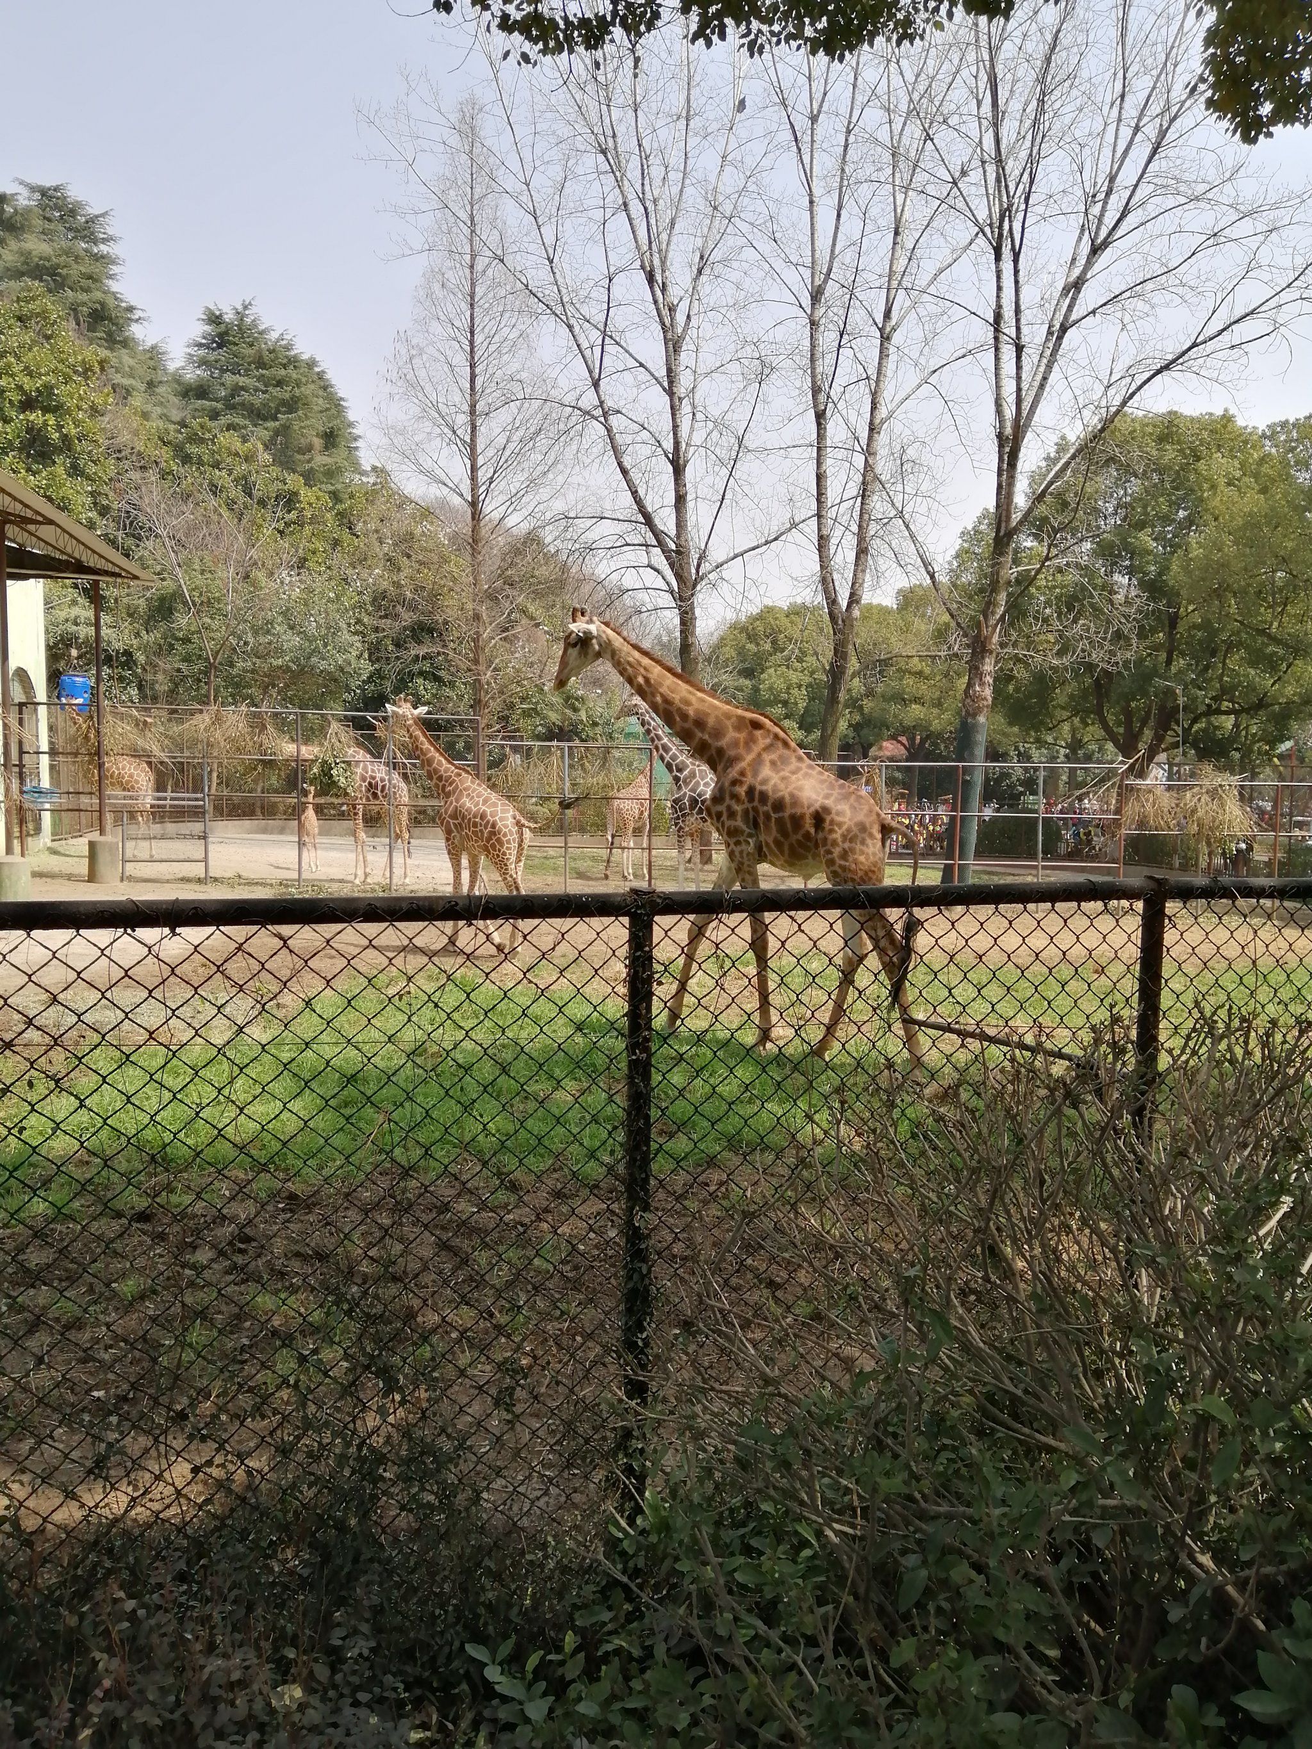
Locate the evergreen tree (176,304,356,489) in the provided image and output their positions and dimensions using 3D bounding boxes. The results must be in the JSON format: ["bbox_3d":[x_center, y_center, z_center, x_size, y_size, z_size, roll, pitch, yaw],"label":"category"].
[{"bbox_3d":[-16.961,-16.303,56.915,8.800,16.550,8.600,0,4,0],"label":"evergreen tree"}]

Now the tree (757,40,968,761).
[{"bbox_3d":[4.792,-9.928,30.818,5.300,19.680,5.000,0,4,0],"label":"tree"}]

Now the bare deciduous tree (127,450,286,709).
[{"bbox_3d":[-14.495,-7.527,42.553,5.500,11.740,5.000,0,4,0],"label":"bare deciduous tree"}]

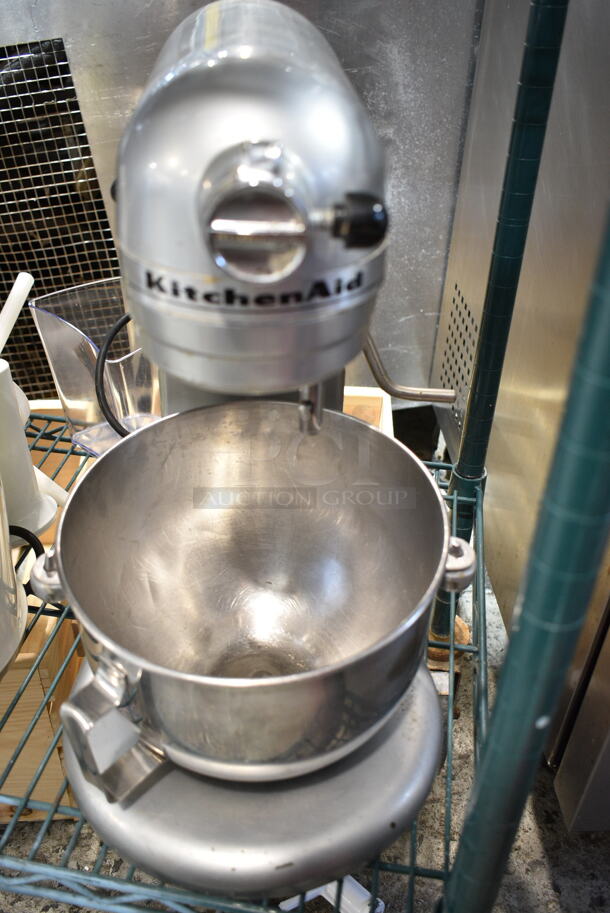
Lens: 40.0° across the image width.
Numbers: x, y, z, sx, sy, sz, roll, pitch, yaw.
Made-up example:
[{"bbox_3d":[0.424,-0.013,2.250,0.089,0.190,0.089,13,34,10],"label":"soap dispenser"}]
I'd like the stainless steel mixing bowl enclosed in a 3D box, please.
[{"bbox_3d":[-0.027,0.097,0.511,0.245,0.154,0.228,-1,41,1],"label":"stainless steel mixing bowl"}]

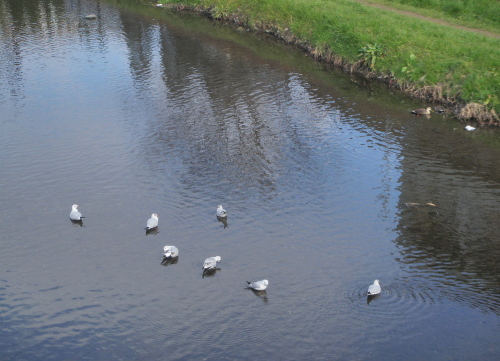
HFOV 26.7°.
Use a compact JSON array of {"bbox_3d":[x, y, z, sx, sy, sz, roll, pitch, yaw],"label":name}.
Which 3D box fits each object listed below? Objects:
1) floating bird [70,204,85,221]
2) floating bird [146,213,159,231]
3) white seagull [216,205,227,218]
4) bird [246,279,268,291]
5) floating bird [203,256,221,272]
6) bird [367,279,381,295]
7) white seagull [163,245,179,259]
[{"bbox_3d":[-2.609,0.485,15.993,0.330,0.220,0.130,15,22,40],"label":"floating bird"},{"bbox_3d":[-1.440,0.611,15.591,0.130,0.215,0.330,7,18,22],"label":"floating bird"},{"bbox_3d":[-0.424,0.472,16.123,0.130,0.170,0.320,-7,18,-22],"label":"white seagull"},{"bbox_3d":[0.101,1.328,13.338,0.330,0.160,0.130,12,21,34],"label":"bird"},{"bbox_3d":[-0.501,1.098,14.073,0.140,0.170,0.340,13,21,36],"label":"floating bird"},{"bbox_3d":[1.565,1.346,13.236,0.130,0.185,0.330,10,20,30],"label":"bird"},{"bbox_3d":[-1.082,0.986,14.441,0.150,0.170,0.290,10,20,31],"label":"white seagull"}]

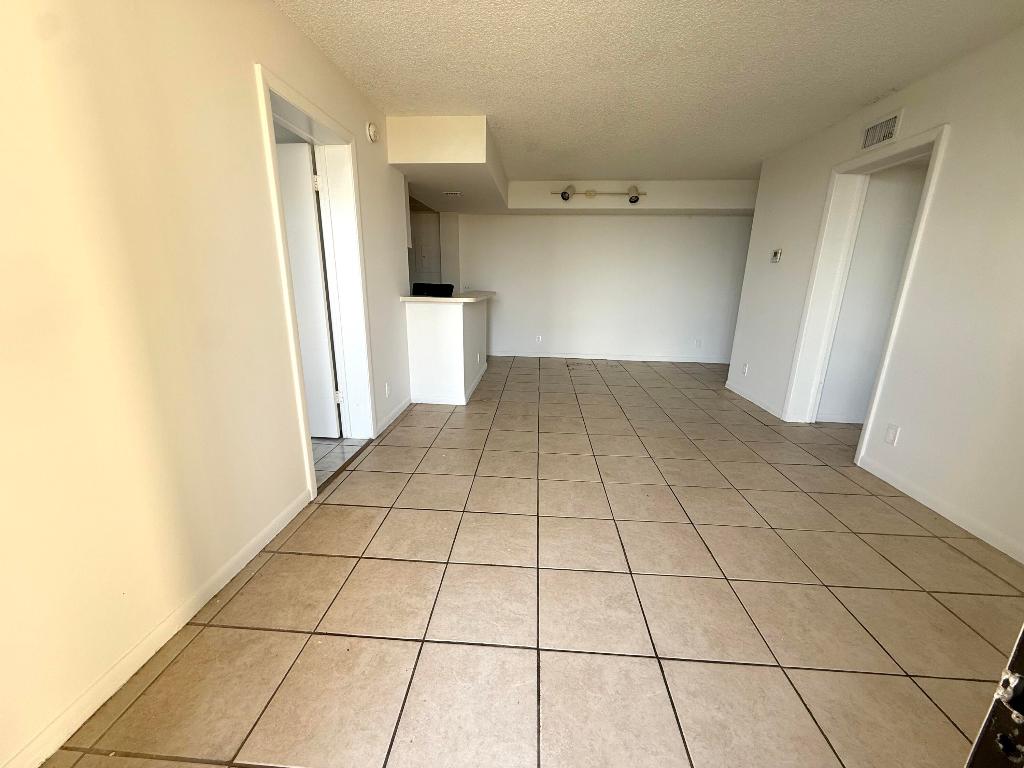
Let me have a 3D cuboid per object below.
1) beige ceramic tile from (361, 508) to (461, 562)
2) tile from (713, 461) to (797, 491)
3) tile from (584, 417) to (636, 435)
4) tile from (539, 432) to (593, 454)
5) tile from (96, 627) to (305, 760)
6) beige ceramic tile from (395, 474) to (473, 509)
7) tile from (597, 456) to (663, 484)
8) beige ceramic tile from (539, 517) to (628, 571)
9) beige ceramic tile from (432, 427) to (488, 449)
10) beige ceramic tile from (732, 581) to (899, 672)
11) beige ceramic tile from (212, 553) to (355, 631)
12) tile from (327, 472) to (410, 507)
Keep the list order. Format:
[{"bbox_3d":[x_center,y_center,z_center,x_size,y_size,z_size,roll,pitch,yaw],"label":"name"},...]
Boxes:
[{"bbox_3d":[-0.472,0.751,2.071,0.402,0.012,0.402,2,15,3],"label":"beige ceramic tile"},{"bbox_3d":[1.611,0.615,2.747,0.402,0.010,0.402,2,15,3],"label":"tile"},{"bbox_3d":[0.850,0.372,3.579,0.403,0.012,0.403,2,15,3],"label":"tile"},{"bbox_3d":[0.418,0.466,3.208,0.402,0.012,0.402,2,15,3],"label":"tile"},{"bbox_3d":[-0.930,0.946,1.304,0.402,0.012,0.402,2,15,3],"label":"tile"},{"bbox_3d":[-0.450,0.649,2.470,0.403,0.012,0.403,2,15,3],"label":"beige ceramic tile"},{"bbox_3d":[0.797,0.587,2.793,0.402,0.010,0.402,2,15,3],"label":"tile"},{"bbox_3d":[0.337,0.779,2.023,0.402,0.012,0.402,2,15,3],"label":"beige ceramic tile"},{"bbox_3d":[-0.397,0.436,3.257,0.403,0.012,0.403,2,15,3],"label":"beige ceramic tile"},{"bbox_3d":[1.120,0.912,1.581,0.402,0.012,0.402,2,15,3],"label":"beige ceramic tile"},{"bbox_3d":[-0.905,0.843,1.702,0.402,0.012,0.402,2,15,3],"label":"beige ceramic tile"},{"bbox_3d":[-0.852,0.633,2.491,0.402,0.012,0.402,2,15,3],"label":"tile"}]

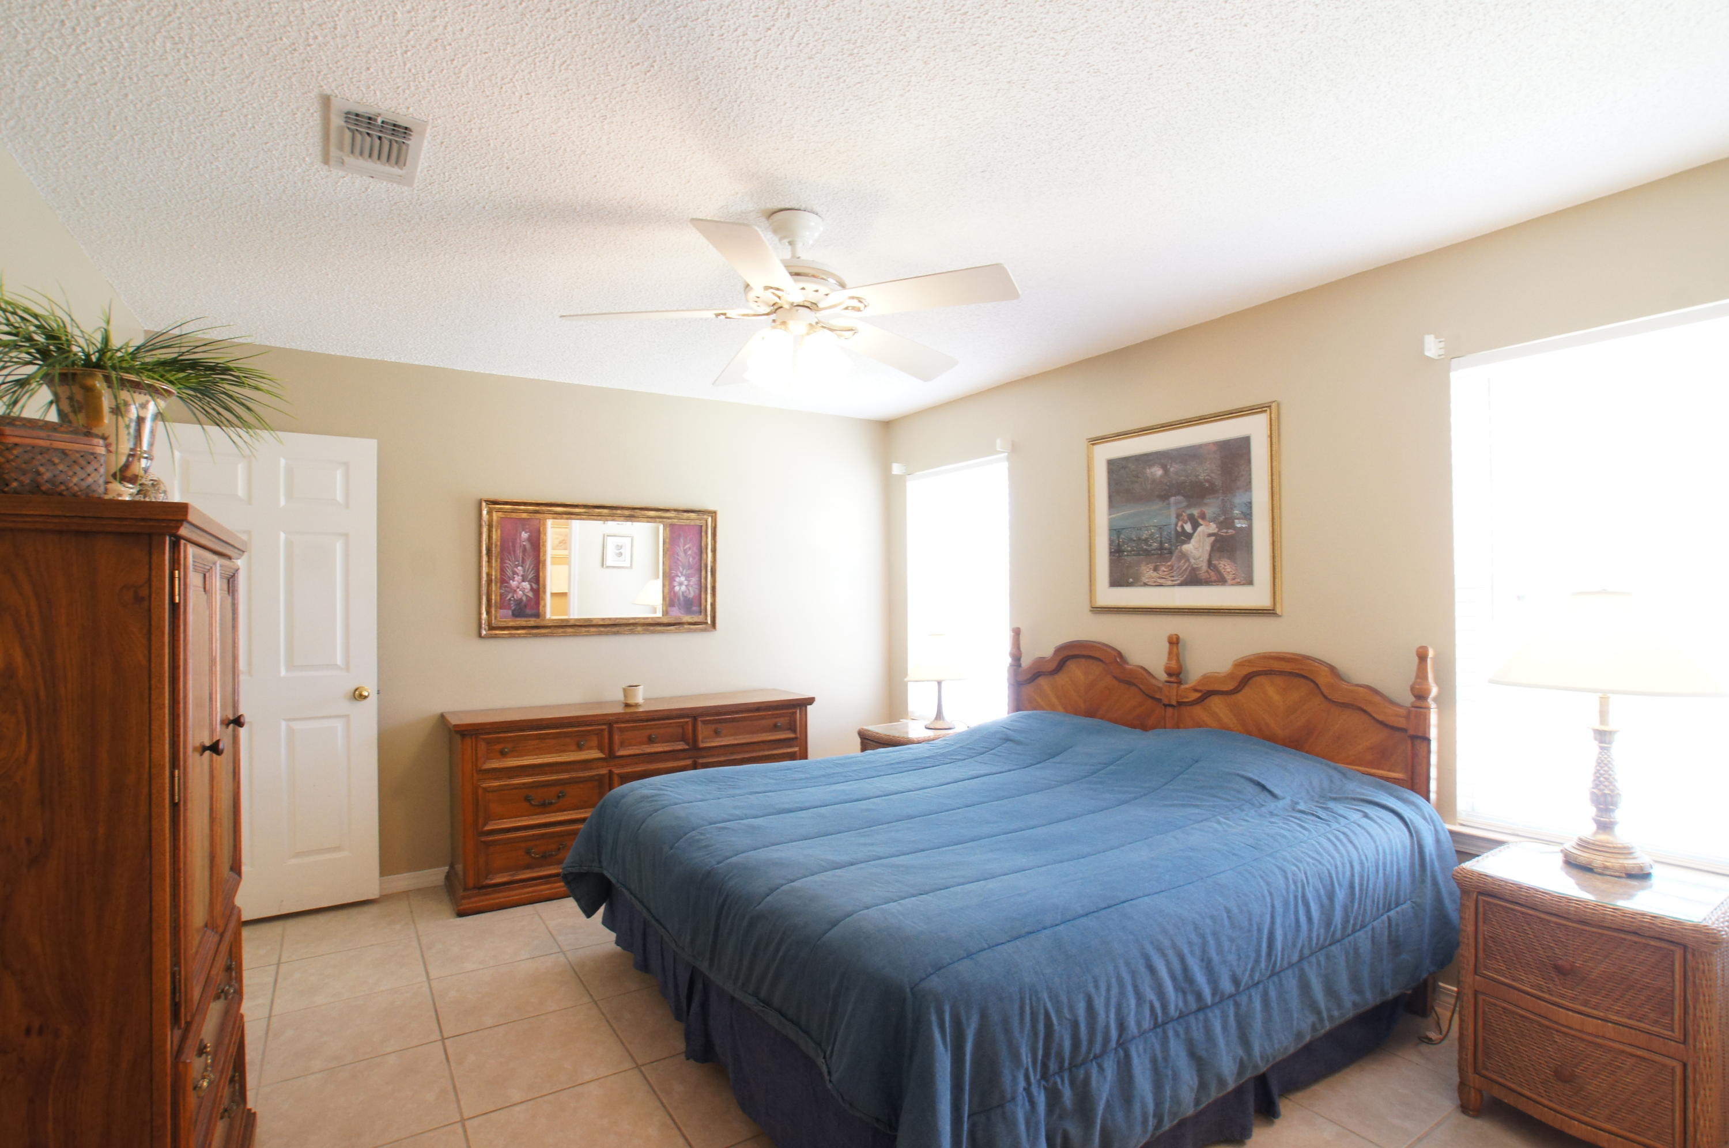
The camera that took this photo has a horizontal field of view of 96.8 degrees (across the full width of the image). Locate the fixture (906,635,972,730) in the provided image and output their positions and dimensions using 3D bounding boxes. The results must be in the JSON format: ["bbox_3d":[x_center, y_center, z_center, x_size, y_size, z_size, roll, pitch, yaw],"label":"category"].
[{"bbox_3d":[0.432,0.621,4.465,0.375,0.548,0.375,0,-1,0],"label":"fixture"}]

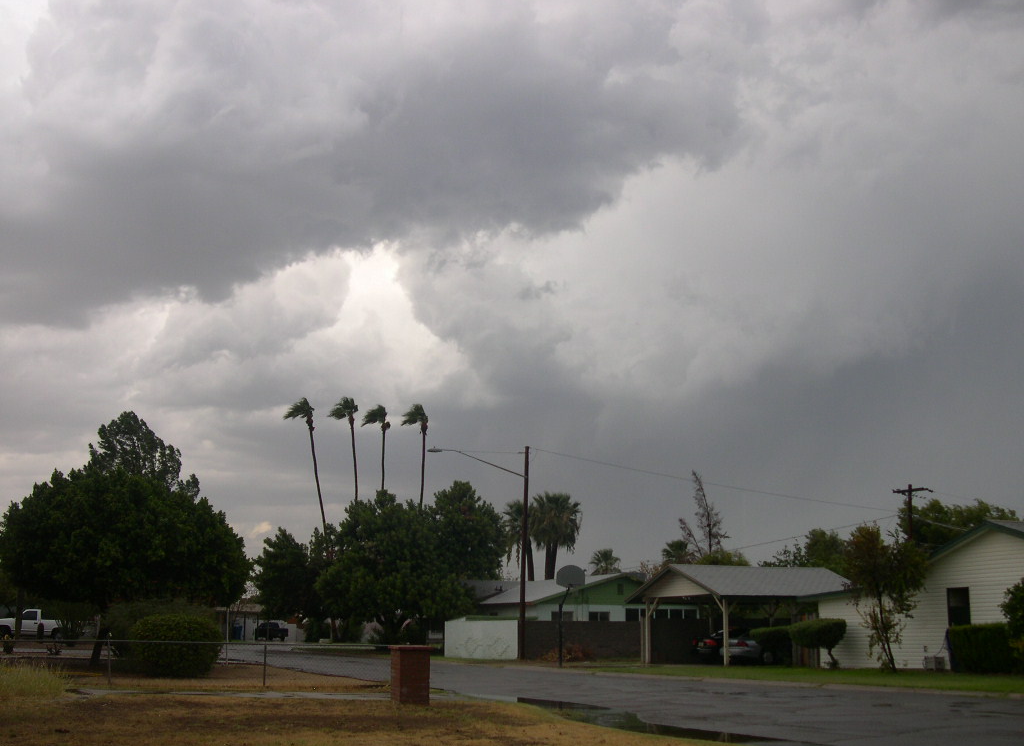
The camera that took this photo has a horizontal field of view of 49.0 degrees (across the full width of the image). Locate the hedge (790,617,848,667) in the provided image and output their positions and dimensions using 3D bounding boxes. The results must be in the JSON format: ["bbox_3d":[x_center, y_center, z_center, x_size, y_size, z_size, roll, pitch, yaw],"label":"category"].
[{"bbox_3d":[9.884,8.710,36.284,1.877,1.567,1.500,0,-13,0],"label":"hedge"}]

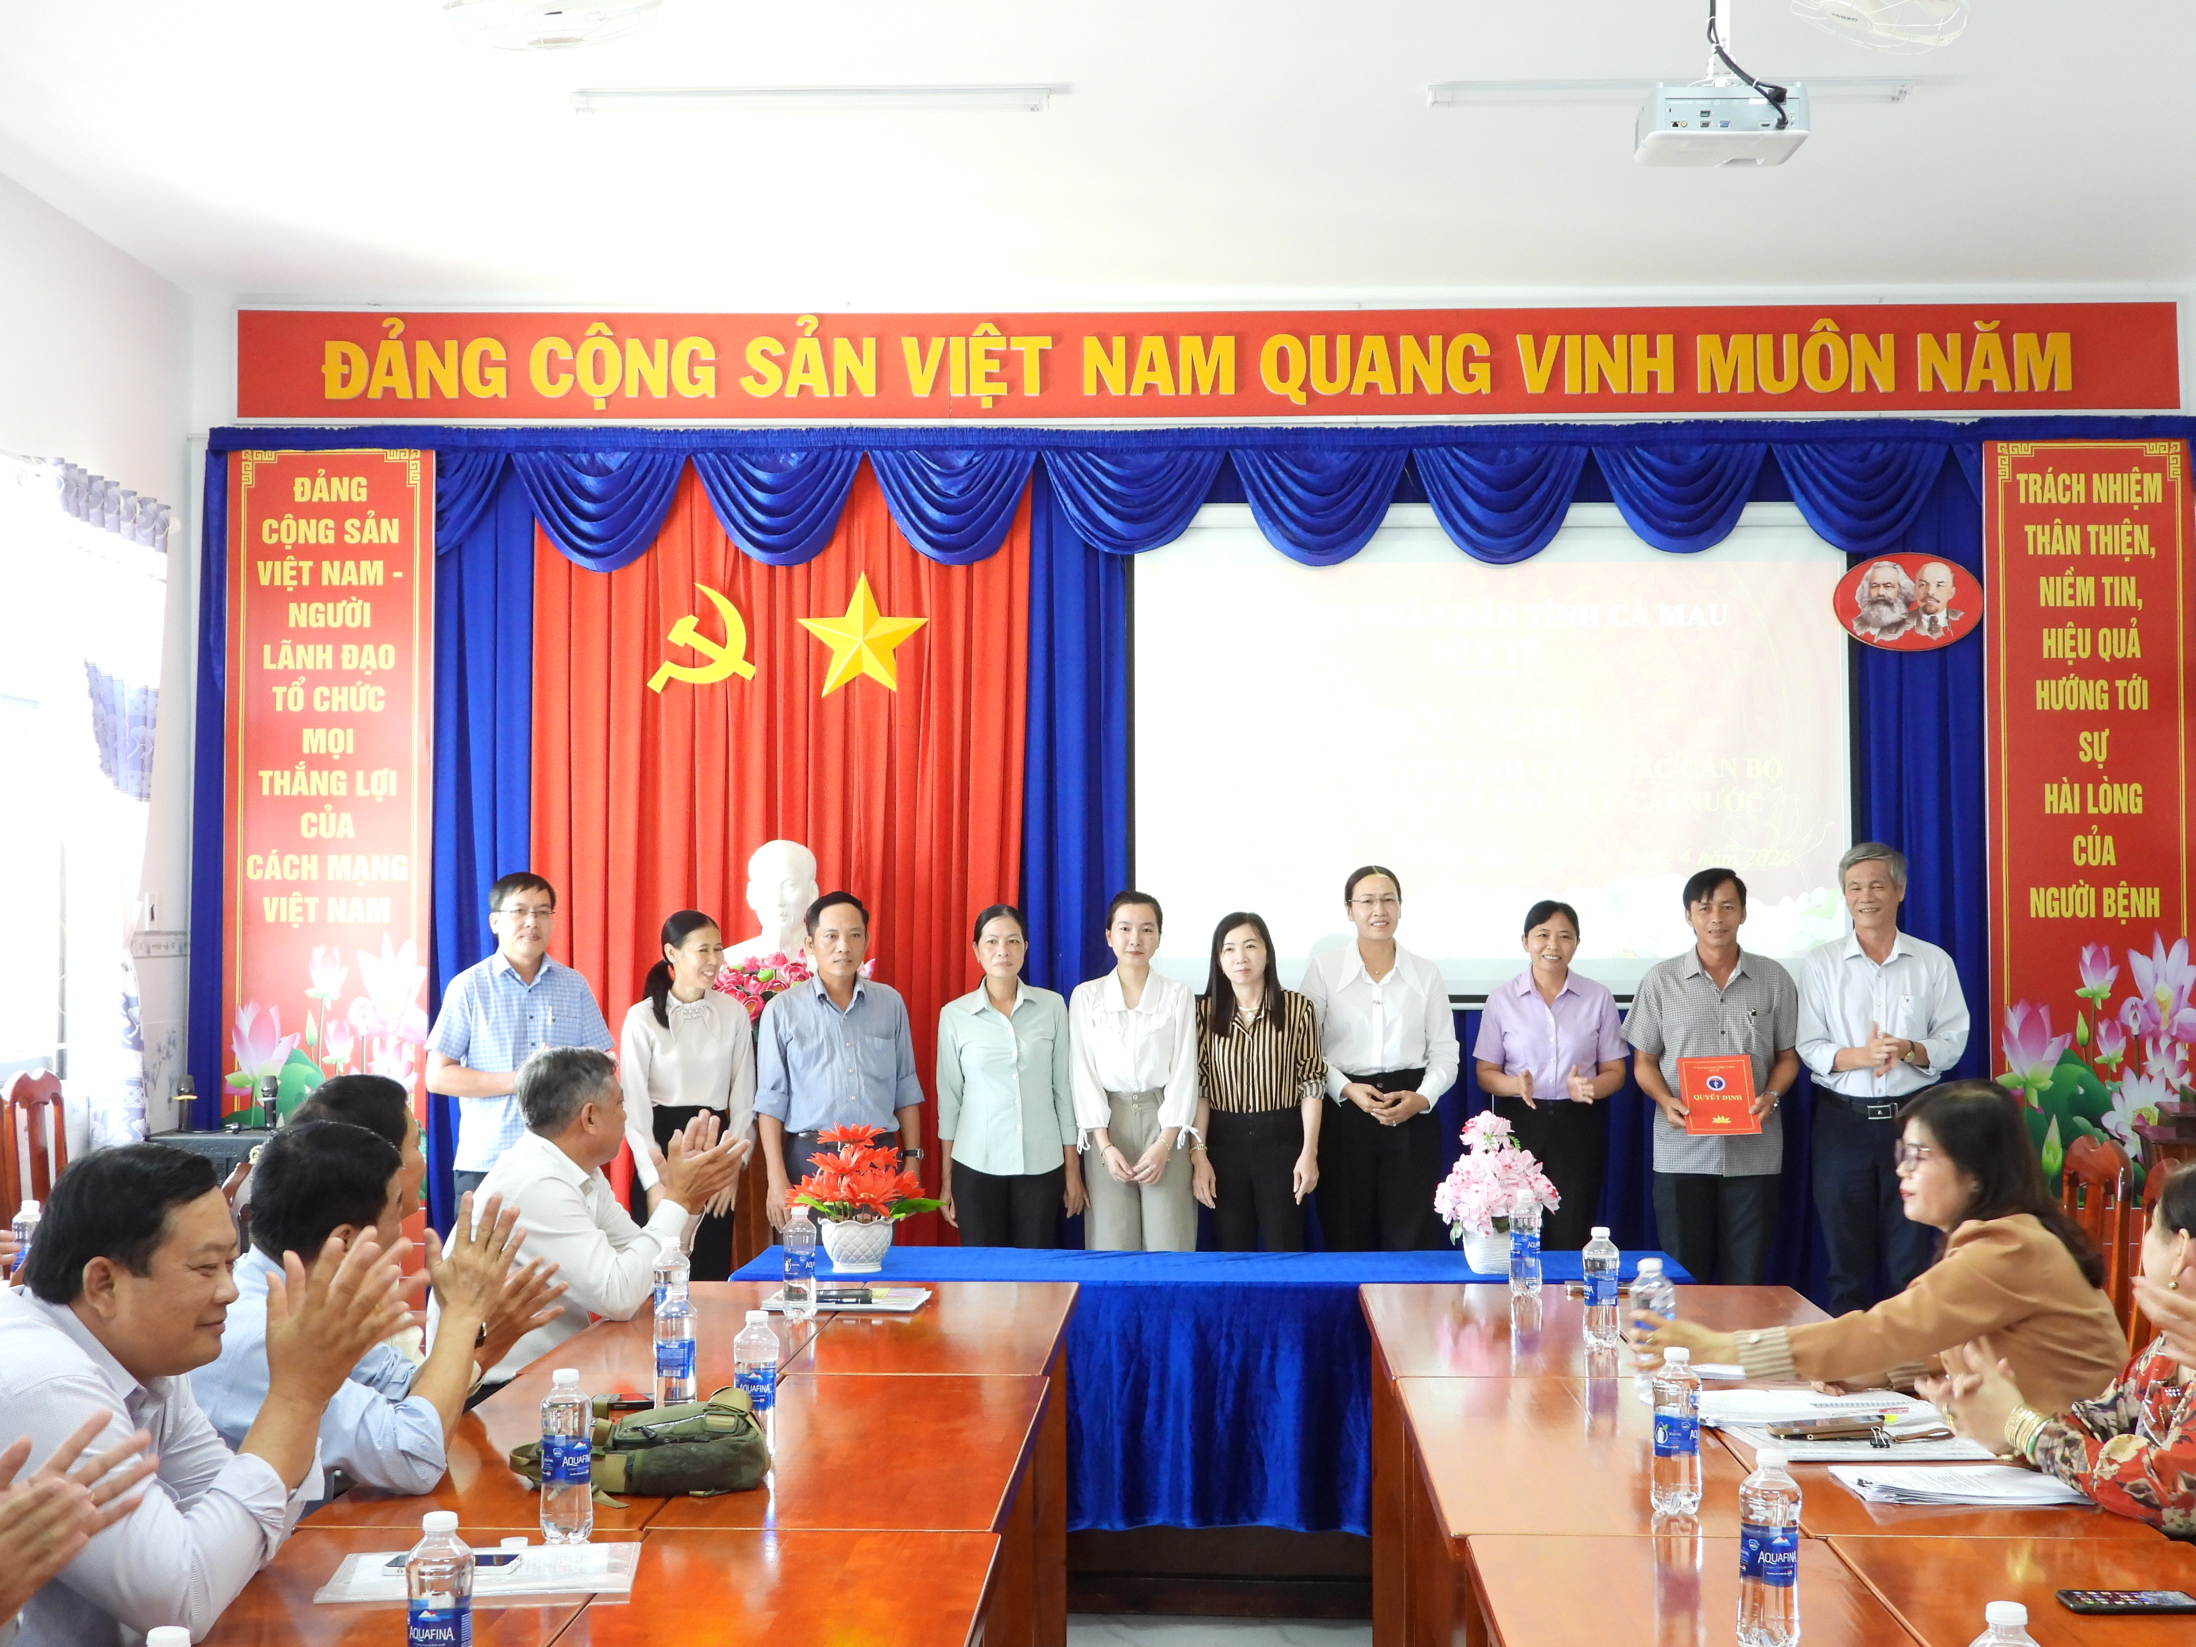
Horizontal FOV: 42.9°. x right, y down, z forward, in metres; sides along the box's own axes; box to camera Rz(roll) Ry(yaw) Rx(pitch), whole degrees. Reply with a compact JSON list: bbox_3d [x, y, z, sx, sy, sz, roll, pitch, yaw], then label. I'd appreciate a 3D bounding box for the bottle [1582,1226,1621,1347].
[{"bbox_3d":[0.922,0.846,5.122,0.065,0.217,0.065,0,-2,3],"label":"bottle"}]

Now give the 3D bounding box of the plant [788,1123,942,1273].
[{"bbox_3d":[-0.519,0.833,6.215,0.335,0.335,0.310,0,-2,3],"label":"plant"}]

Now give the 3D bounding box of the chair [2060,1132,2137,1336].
[{"bbox_3d":[1.674,1.154,5.400,0.500,1.094,0.420,0,-2,3],"label":"chair"}]

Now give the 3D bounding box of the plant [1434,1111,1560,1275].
[{"bbox_3d":[0.854,0.788,5.980,0.265,0.340,0.250,0,-2,1],"label":"plant"}]

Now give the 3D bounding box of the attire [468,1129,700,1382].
[{"bbox_3d":[-1.055,0.918,5.589,0.480,0.607,0.480,0,-2,-12],"label":"attire"}]

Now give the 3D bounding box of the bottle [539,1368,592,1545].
[{"bbox_3d":[-0.664,0.786,3.483,0.065,0.211,0.065,0,-2,1],"label":"bottle"}]

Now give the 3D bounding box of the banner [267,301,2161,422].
[{"bbox_3d":[0.347,-1.574,9.502,6.600,0.380,0.050,0,-2,1],"label":"banner"}]

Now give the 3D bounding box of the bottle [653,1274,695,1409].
[{"bbox_3d":[-0.663,0.820,4.370,0.065,0.217,0.065,0,-2,3],"label":"bottle"}]

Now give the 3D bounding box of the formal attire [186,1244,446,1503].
[{"bbox_3d":[-1.135,0.890,4.010,0.440,0.552,0.480,1,-2,-19],"label":"formal attire"}]

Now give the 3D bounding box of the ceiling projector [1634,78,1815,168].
[{"bbox_3d":[1.249,-1.399,5.607,0.310,0.100,0.250,0,-2,3],"label":"ceiling projector"}]

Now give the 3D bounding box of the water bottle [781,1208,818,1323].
[{"bbox_3d":[-0.560,0.828,5.243,0.065,0.211,0.065,0,-2,1],"label":"water bottle"}]

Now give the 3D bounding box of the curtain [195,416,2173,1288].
[{"bbox_3d":[0.326,0.213,9.373,6.740,3.120,0.220,0,-2,1],"label":"curtain"}]

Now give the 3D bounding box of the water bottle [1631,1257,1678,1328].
[{"bbox_3d":[0.851,0.774,4.267,0.065,0.211,0.065,-3,-2,1],"label":"water bottle"}]

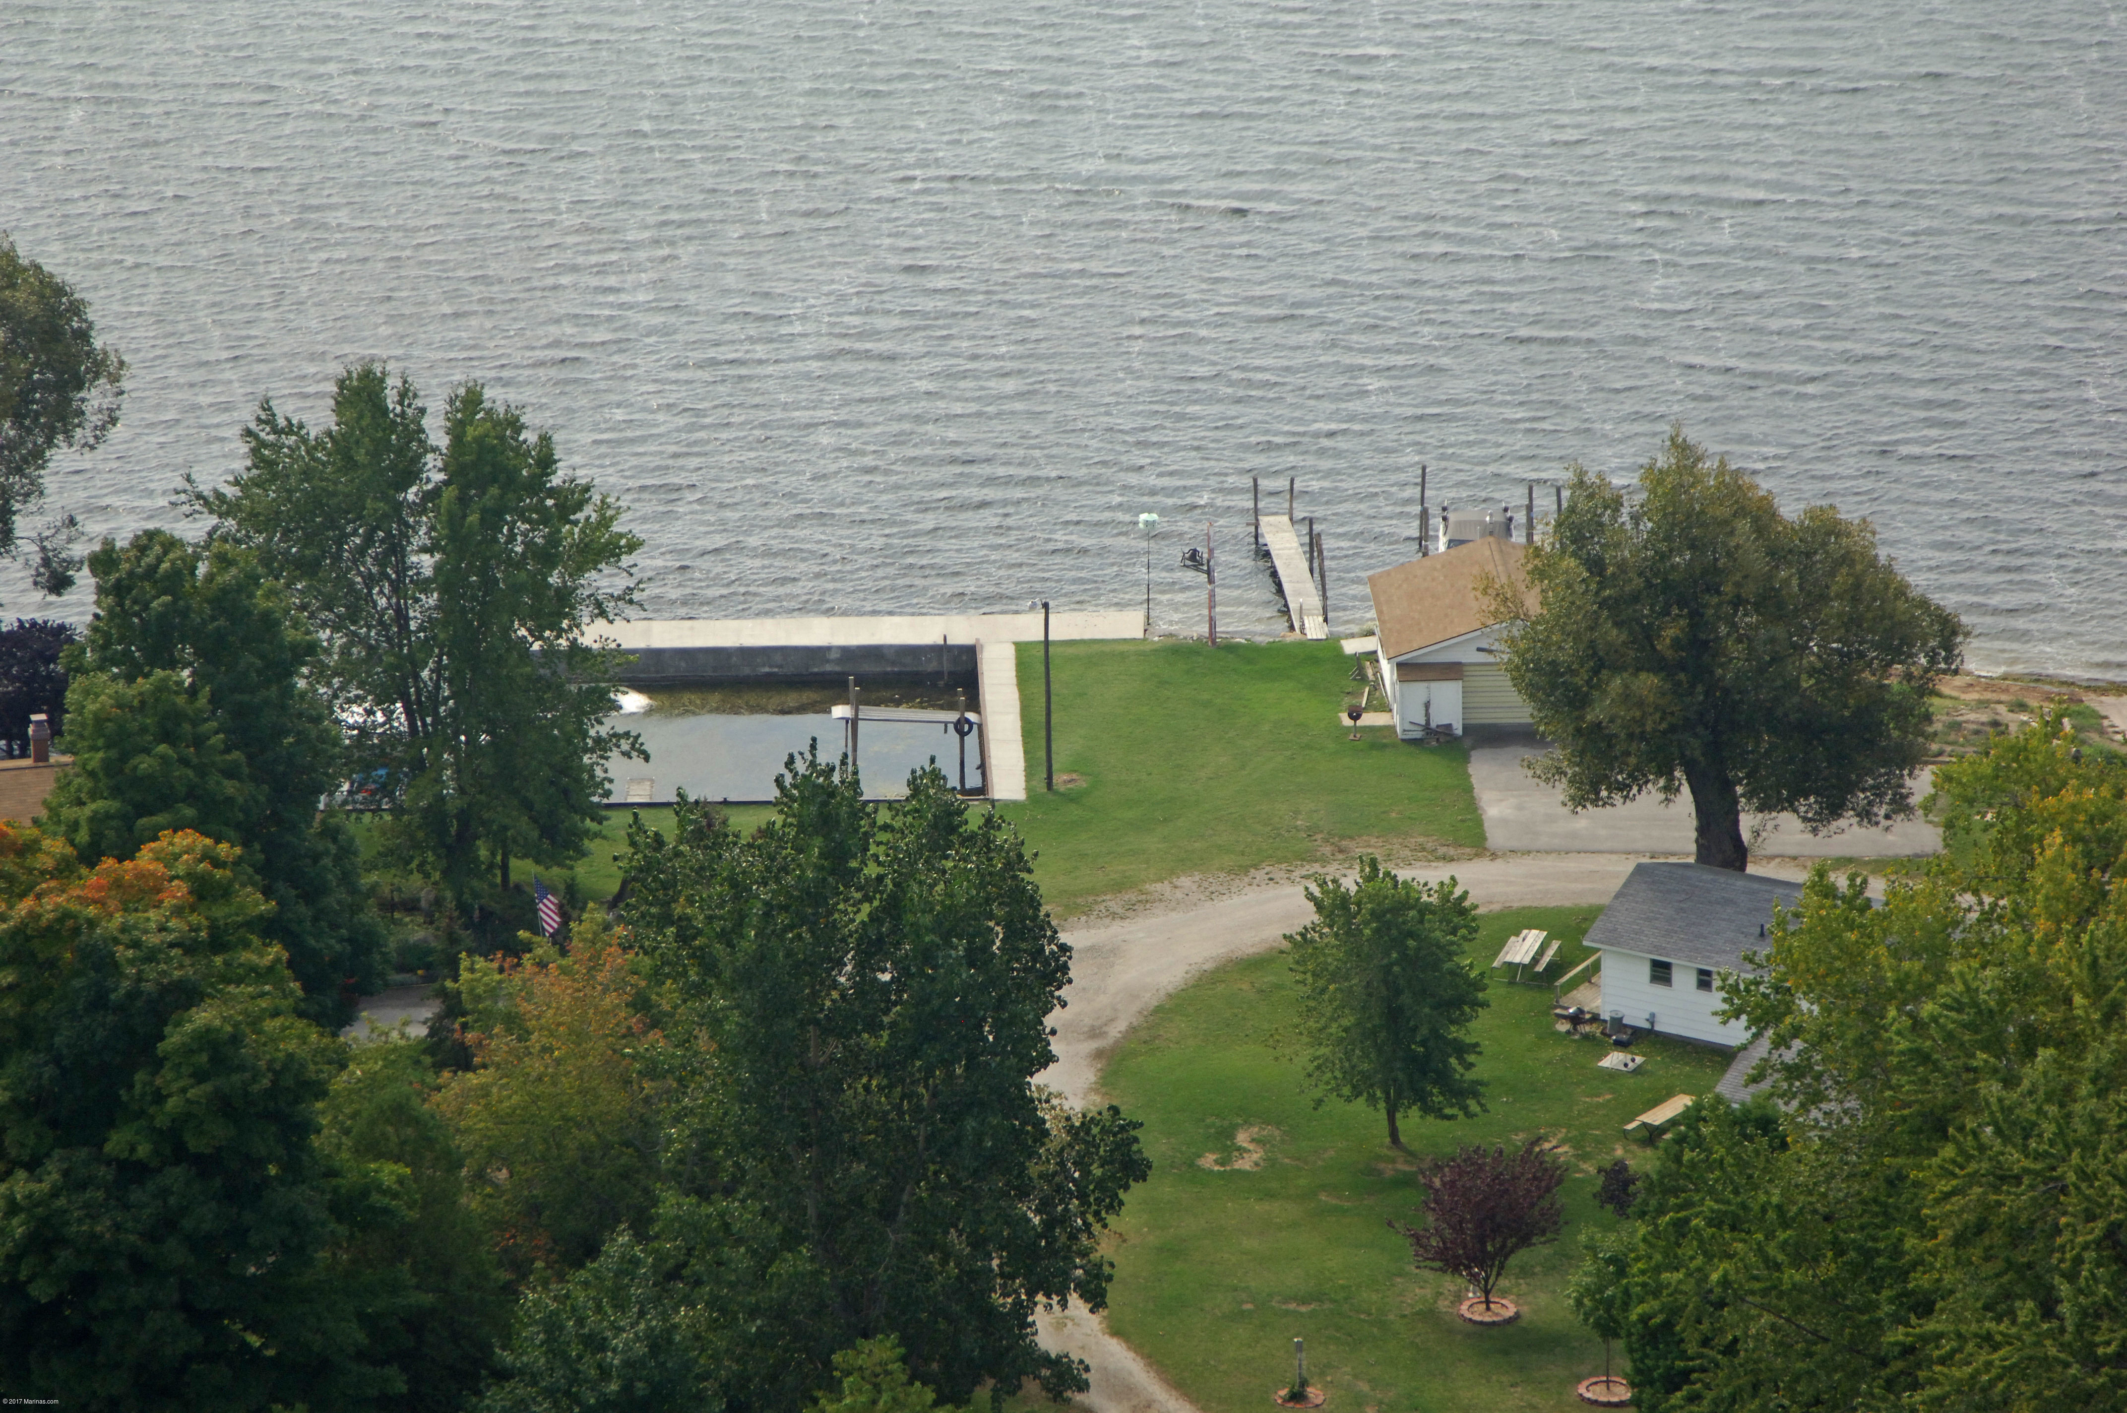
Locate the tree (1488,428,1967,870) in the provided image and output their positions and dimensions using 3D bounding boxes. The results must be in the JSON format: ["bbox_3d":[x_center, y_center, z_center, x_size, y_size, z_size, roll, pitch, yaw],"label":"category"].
[{"bbox_3d":[20.278,-1.384,253.426,14.500,14.200,13.500,0,21,0],"label":"tree"}]

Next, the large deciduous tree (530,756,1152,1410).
[{"bbox_3d":[-5.898,10.061,218.849,16.175,18.645,14.881,0,19,0],"label":"large deciduous tree"}]

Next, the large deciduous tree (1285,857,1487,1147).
[{"bbox_3d":[9.139,8.409,235.391,5.600,8.700,5.400,0,21,0],"label":"large deciduous tree"}]

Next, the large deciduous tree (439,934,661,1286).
[{"bbox_3d":[-13.979,11.292,225.971,6.500,10.000,6.300,0,21,0],"label":"large deciduous tree"}]

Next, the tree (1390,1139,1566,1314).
[{"bbox_3d":[11.265,14.126,225.904,4.600,4.750,4.400,0,21,0],"label":"tree"}]

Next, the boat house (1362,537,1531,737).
[{"bbox_3d":[14.656,-2.354,276.850,8.476,3.739,9.389,-1,19,-2],"label":"boat house"}]

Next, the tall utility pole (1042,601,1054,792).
[{"bbox_3d":[-0.479,-0.306,267.069,0.280,6.339,0.280,0,19,0],"label":"tall utility pole"}]

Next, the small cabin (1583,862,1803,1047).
[{"bbox_3d":[20.766,7.207,245.383,8.800,3.850,7.100,11,24,27],"label":"small cabin"}]

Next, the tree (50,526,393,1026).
[{"bbox_3d":[-25.317,1.960,247.326,10.157,15.112,9.852,0,19,0],"label":"tree"}]

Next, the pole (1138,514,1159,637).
[{"bbox_3d":[2.890,-4.473,282.222,0.673,4.187,0.673,0,19,0],"label":"pole"}]

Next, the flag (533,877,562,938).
[{"bbox_3d":[-14.899,5.763,241.793,0.850,1.850,0.300,0,21,0],"label":"flag"}]

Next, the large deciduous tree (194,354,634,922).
[{"bbox_3d":[-20.019,-2.083,255.277,13.977,17.488,12.580,0,19,0],"label":"large deciduous tree"}]

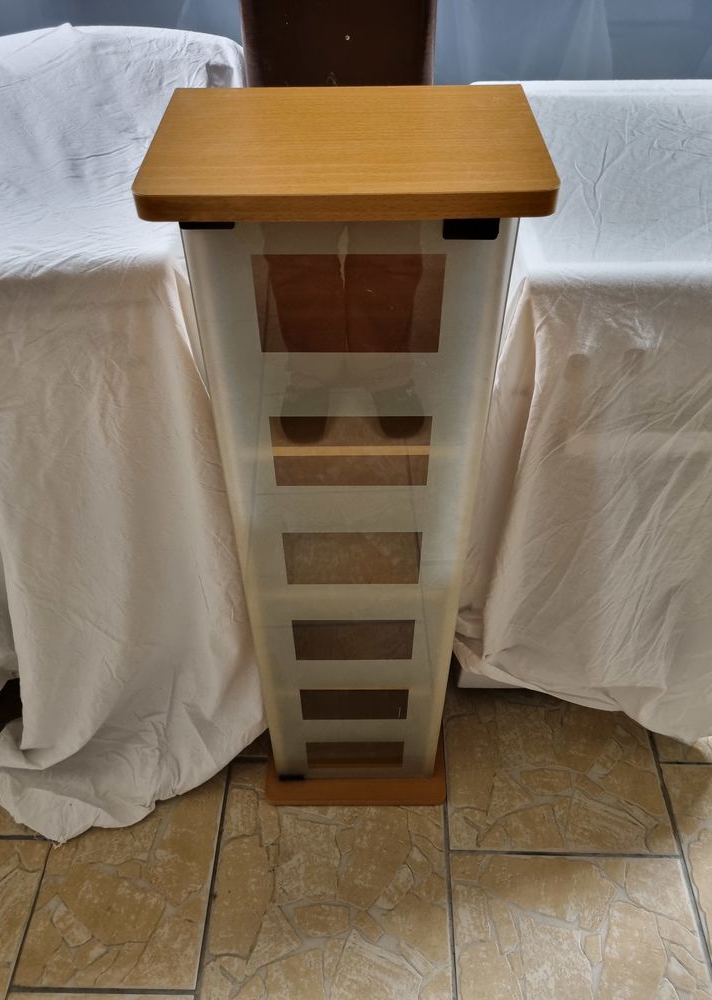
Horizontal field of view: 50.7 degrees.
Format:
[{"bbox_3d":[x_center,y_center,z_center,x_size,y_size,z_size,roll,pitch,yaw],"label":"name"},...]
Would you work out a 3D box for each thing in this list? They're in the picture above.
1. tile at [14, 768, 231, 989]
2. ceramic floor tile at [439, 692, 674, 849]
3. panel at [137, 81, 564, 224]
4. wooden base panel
[{"bbox_3d":[-0.329,0.524,1.106,0.246,0.009,0.335,1,46,1],"label":"tile"},{"bbox_3d":[0.309,0.399,1.220,0.337,0.009,0.335,1,46,1],"label":"ceramic floor tile"},{"bbox_3d":[-0.006,-0.257,0.545,0.278,0.017,0.195,0,46,0],"label":"panel"},{"bbox_3d":[0.001,0.392,1.212,0.278,0.017,0.195,0,46,0],"label":"wooden base panel"}]

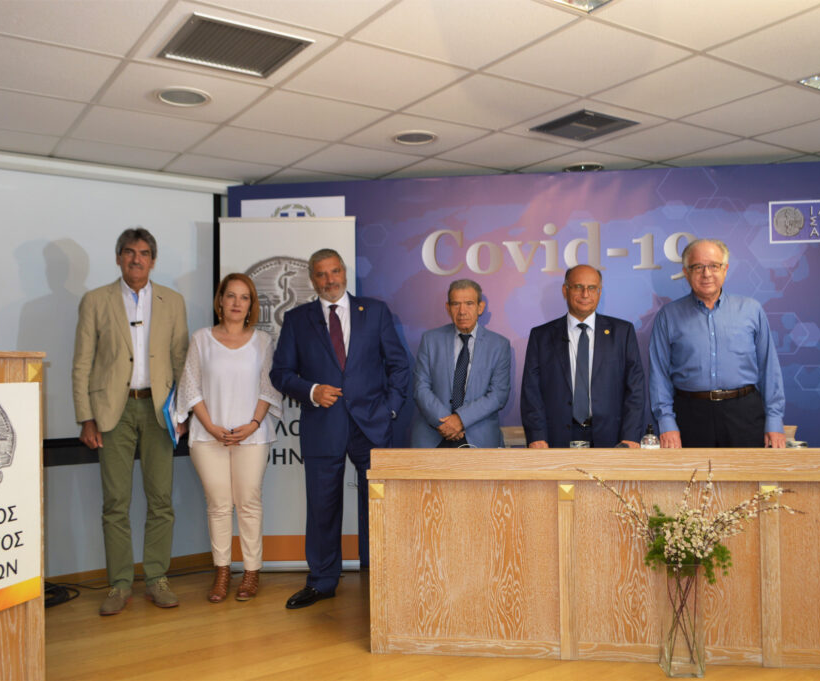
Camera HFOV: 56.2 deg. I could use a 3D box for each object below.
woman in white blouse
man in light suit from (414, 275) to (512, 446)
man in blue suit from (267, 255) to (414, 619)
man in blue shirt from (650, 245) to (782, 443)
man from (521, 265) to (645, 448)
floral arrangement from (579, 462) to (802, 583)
[{"bbox_3d":[-0.918,0.485,3.925,0.530,1.663,0.330,-1,-1,-7],"label":"woman in white blouse"},{"bbox_3d":[0.268,0.496,3.846,0.490,1.611,0.350,-1,-1,7],"label":"man in light suit"},{"bbox_3d":[-0.345,0.421,3.904,0.700,1.777,0.420,-1,-1,6],"label":"man in blue suit"},{"bbox_3d":[1.456,0.404,3.604,0.630,1.761,0.380,-1,-1,14],"label":"man in blue shirt"},{"bbox_3d":[0.854,0.462,3.745,0.610,1.663,0.380,-1,-1,10],"label":"man"},{"bbox_3d":[1.049,0.681,2.870,0.840,0.450,0.380,-1,-1,6],"label":"floral arrangement"}]

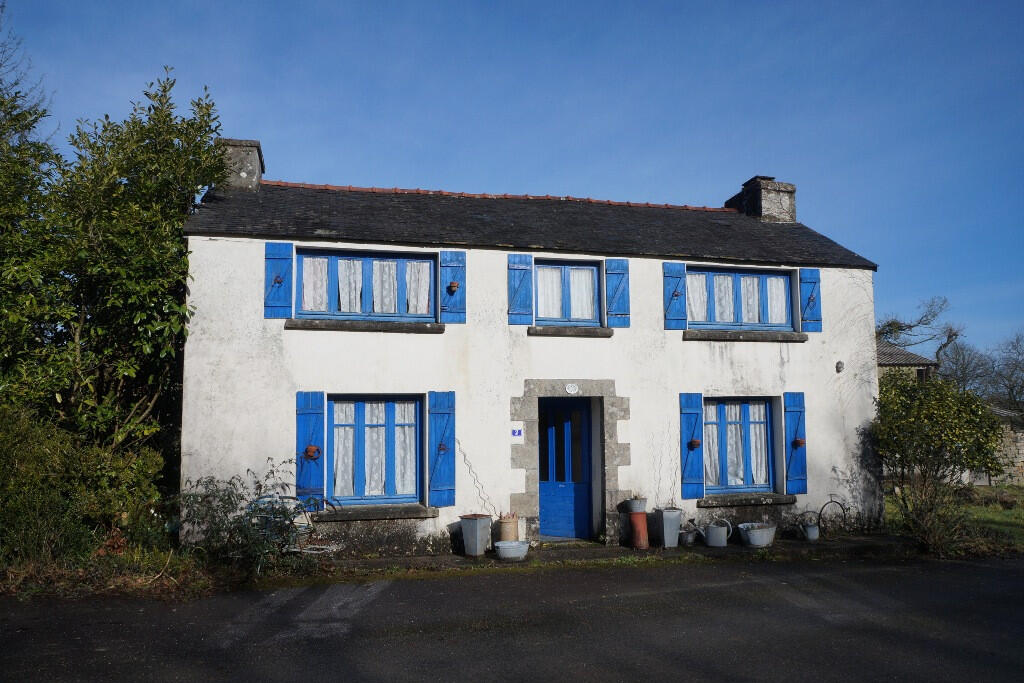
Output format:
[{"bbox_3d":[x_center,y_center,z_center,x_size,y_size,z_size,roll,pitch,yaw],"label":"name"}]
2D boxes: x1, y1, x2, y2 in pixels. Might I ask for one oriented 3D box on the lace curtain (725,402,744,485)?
[{"bbox_3d":[3.526,1.616,12.172,0.338,1.316,0.050,1,-5,-16],"label":"lace curtain"}]

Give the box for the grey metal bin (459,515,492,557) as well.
[{"bbox_3d":[-0.481,2.578,10.196,0.317,0.507,0.317,-4,-6,36],"label":"grey metal bin"}]

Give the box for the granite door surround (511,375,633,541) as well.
[{"bbox_3d":[0.817,1.742,11.257,1.800,2.360,0.360,1,-5,-16],"label":"granite door surround"}]

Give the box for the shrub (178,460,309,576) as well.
[{"bbox_3d":[-3.192,2.072,9.200,1.420,1.300,1.050,1,-5,-16],"label":"shrub"}]

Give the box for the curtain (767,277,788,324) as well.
[{"bbox_3d":[4.335,-0.669,12.542,0.404,0.797,0.050,1,-5,-16],"label":"curtain"}]

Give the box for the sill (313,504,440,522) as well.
[{"bbox_3d":[-1.802,2.286,10.205,1.652,0.122,0.250,1,-4,-14],"label":"sill"}]

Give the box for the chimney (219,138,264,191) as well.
[{"bbox_3d":[-4.305,-2.630,12.260,0.605,0.819,1.170,1,-5,-15],"label":"chimney"}]

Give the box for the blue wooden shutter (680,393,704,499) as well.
[{"bbox_3d":[2.684,1.557,11.441,0.372,1.561,0.050,1,-5,-15],"label":"blue wooden shutter"}]

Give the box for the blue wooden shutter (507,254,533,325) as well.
[{"bbox_3d":[0.122,-0.741,10.975,0.356,1.018,0.050,1,-5,-15],"label":"blue wooden shutter"}]

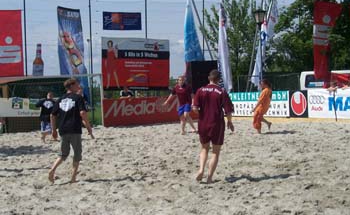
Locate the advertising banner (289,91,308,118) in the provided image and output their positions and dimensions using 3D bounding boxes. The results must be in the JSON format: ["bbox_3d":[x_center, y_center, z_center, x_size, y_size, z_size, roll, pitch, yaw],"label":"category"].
[{"bbox_3d":[4.997,-0.125,27.000,0.060,1.100,1.080,-3,2,-34],"label":"advertising banner"}]

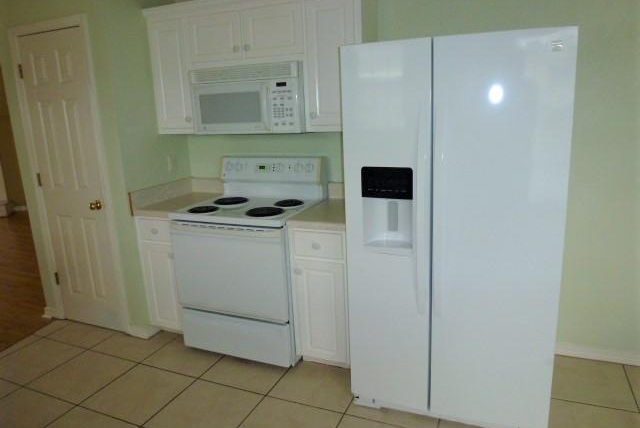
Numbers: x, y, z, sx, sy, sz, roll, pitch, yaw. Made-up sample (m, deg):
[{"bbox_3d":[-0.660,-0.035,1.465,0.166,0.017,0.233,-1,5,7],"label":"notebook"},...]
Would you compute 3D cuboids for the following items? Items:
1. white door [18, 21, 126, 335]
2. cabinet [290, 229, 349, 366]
[{"bbox_3d":[-1.688,-0.170,3.075,0.615,2.030,0.045,3,14,23],"label":"white door"},{"bbox_3d":[0.130,0.429,2.769,0.334,0.865,0.623,3,14,23],"label":"cabinet"}]

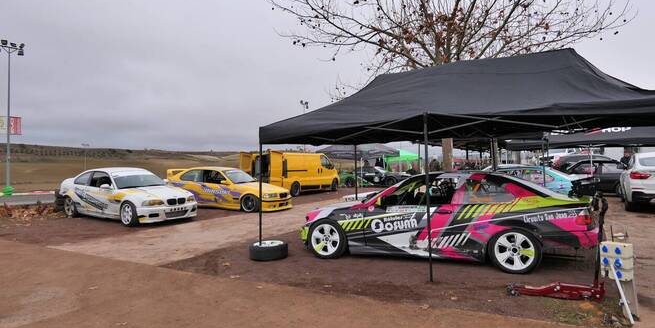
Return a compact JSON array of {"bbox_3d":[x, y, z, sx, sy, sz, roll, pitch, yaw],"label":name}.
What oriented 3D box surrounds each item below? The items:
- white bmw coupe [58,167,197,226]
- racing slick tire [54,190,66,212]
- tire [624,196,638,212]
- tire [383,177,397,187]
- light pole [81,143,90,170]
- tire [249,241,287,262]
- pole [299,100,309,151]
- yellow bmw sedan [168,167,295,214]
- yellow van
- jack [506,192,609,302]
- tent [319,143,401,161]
[{"bbox_3d":[-5.559,0.816,12.015,4.510,1.370,1.800,0,0,34],"label":"white bmw coupe"},{"bbox_3d":[-8.415,1.167,14.004,0.630,0.670,0.600,0,0,0],"label":"racing slick tire"},{"bbox_3d":[9.041,1.075,12.954,0.290,0.720,0.720,0,0,31],"label":"tire"},{"bbox_3d":[3.832,1.093,26.304,0.640,0.640,0.250,0,0,18],"label":"tire"},{"bbox_3d":[-52.681,-0.471,95.000,1.750,8.200,0.700,0,0,0],"label":"light pole"},{"bbox_3d":[-0.945,1.388,7.075,0.630,0.220,0.630,0,0,0],"label":"tire"},{"bbox_3d":[-2.585,-2.792,48.000,1.200,8.380,0.600,0,0,0],"label":"pole"},{"bbox_3d":[-3.259,0.803,14.465,4.480,1.360,1.750,0,0,28],"label":"yellow bmw sedan"},{"bbox_3d":[-1.478,0.471,21.763,2.000,1.960,5.430,0,0,36],"label":"yellow van"},{"bbox_3d":[2.554,0.910,4.983,1.000,1.160,0.360,0,0,12],"label":"jack"},{"bbox_3d":[1.957,-0.085,28.000,5.000,3.000,3.400,0,0,-12],"label":"tent"}]

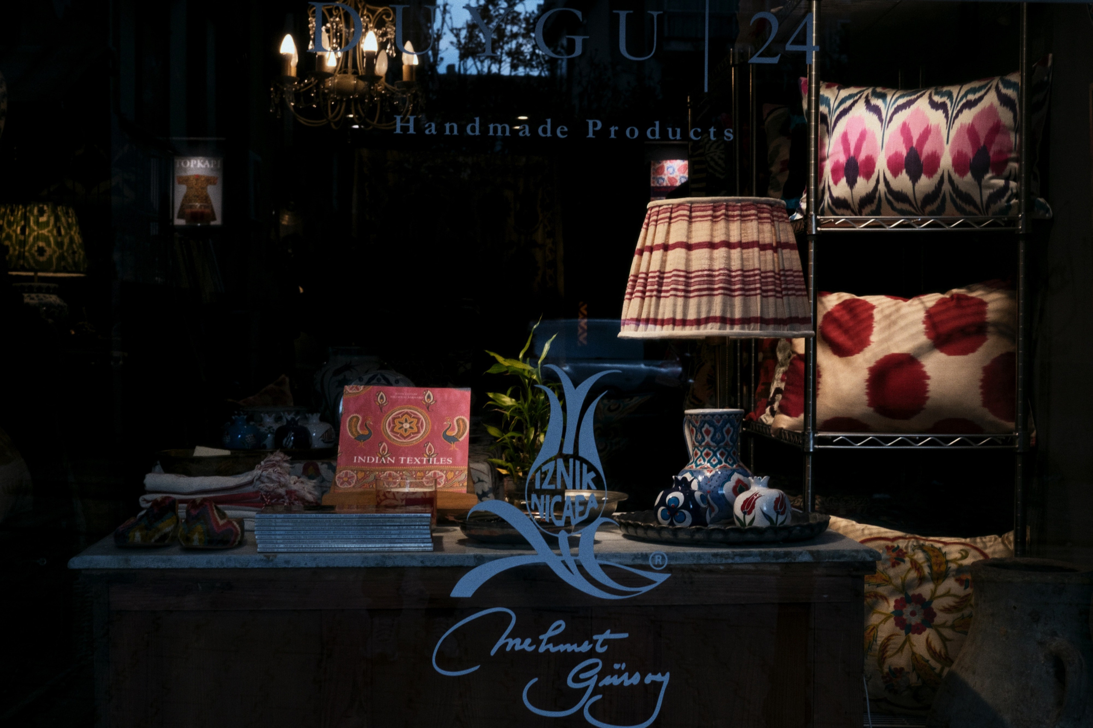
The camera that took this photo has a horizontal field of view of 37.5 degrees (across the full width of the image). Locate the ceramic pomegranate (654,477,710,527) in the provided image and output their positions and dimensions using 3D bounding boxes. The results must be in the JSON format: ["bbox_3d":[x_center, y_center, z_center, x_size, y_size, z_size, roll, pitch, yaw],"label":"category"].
[{"bbox_3d":[0.232,0.238,2.770,0.098,0.089,0.098,0,1,-3],"label":"ceramic pomegranate"}]

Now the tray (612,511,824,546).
[{"bbox_3d":[0.305,0.278,2.800,0.376,0.032,0.330,0,1,-3],"label":"tray"}]

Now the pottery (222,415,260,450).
[{"bbox_3d":[-0.664,0.149,3.500,0.082,0.076,0.082,0,1,-3],"label":"pottery"}]

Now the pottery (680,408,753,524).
[{"bbox_3d":[0.302,0.182,2.880,0.150,0.197,0.150,0,1,-3],"label":"pottery"}]

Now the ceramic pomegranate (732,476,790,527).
[{"bbox_3d":[0.370,0.238,2.770,0.101,0.089,0.101,0,1,-3],"label":"ceramic pomegranate"}]

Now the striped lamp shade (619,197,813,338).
[{"bbox_3d":[0.313,-0.172,2.970,0.360,0.248,0.360,0,1,-3],"label":"striped lamp shade"}]

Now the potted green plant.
[{"bbox_3d":[-0.038,0.082,2.790,0.145,0.335,0.140,0,1,-3],"label":"potted green plant"}]

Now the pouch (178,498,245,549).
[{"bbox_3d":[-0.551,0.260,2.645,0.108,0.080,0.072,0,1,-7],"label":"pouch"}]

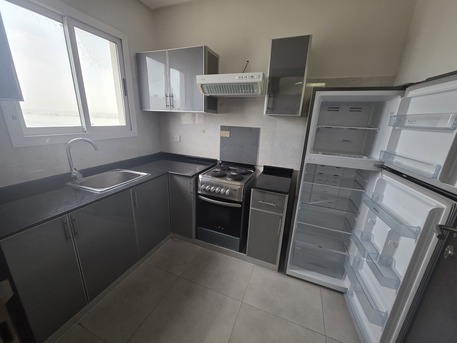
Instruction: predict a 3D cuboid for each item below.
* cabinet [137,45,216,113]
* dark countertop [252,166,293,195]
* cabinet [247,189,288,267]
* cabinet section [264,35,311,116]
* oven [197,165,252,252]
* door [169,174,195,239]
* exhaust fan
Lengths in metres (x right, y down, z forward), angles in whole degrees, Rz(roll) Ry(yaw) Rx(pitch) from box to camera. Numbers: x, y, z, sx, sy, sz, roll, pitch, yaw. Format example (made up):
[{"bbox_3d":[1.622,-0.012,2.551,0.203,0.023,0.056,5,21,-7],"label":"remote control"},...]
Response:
[{"bbox_3d":[-0.578,-1.000,2.003,0.852,0.601,0.330,8,17,19],"label":"cabinet"},{"bbox_3d":[0.466,0.072,1.753,0.329,0.103,0.565,8,17,19],"label":"dark countertop"},{"bbox_3d":[0.451,0.477,1.879,0.324,0.748,0.543,8,17,19],"label":"cabinet"},{"bbox_3d":[0.554,-0.828,1.609,0.309,0.603,0.330,8,17,19],"label":"cabinet section"},{"bbox_3d":[-0.012,0.404,2.025,0.503,0.815,0.540,8,17,19],"label":"oven"},{"bbox_3d":[-0.517,0.406,1.941,0.329,0.749,0.025,8,17,20],"label":"door"},{"bbox_3d":[0.083,-0.808,1.695,0.599,0.142,0.515,8,17,19],"label":"exhaust fan"}]

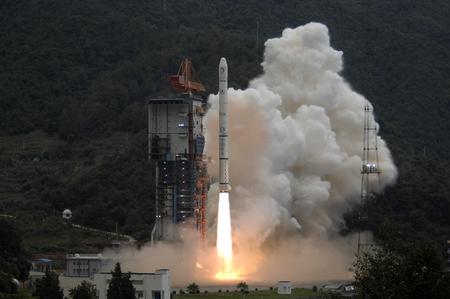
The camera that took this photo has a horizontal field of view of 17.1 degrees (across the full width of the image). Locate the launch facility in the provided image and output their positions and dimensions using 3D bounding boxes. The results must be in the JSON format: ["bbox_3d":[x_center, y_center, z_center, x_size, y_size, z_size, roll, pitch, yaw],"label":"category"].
[{"bbox_3d":[-18.373,5.136,592.000,19.000,82.000,14.500,-1,-2,24],"label":"launch facility"}]

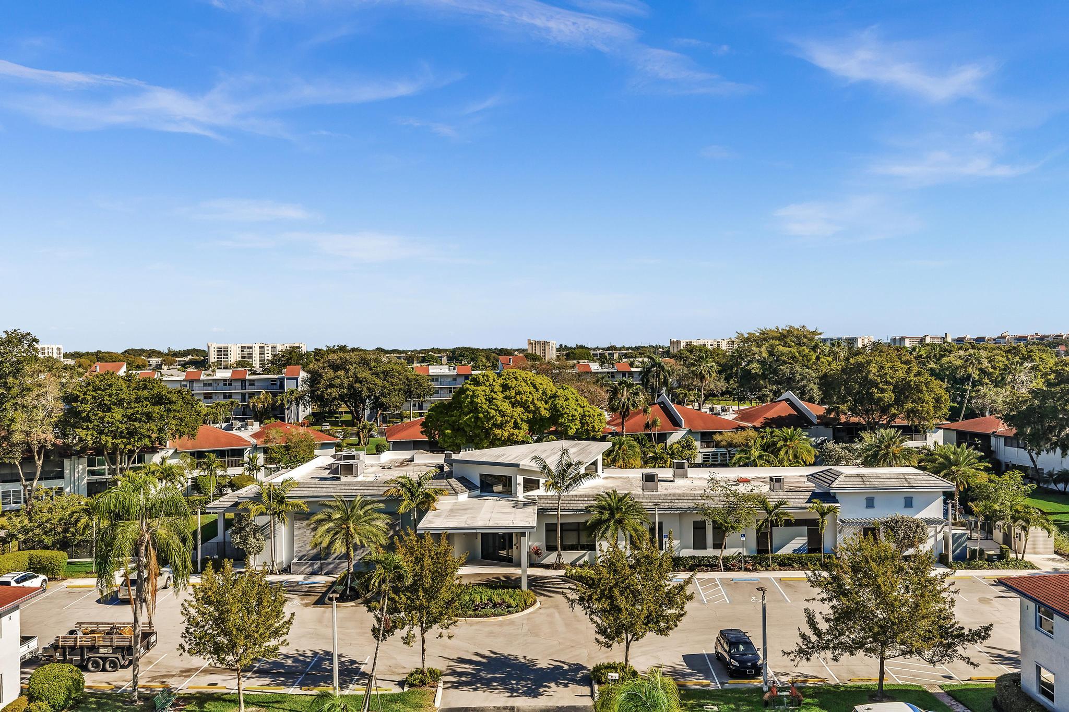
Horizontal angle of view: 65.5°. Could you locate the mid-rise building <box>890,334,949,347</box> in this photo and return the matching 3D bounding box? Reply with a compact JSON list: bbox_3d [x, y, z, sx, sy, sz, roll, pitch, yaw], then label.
[{"bbox_3d":[437.581,-11.695,942.727,78.000,22.000,19.000,-1,1,-30],"label":"mid-rise building"}]

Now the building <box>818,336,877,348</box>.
[{"bbox_3d":[316.761,-7.743,853.031,25.000,22.200,61.000,-1,1,-25],"label":"building"}]

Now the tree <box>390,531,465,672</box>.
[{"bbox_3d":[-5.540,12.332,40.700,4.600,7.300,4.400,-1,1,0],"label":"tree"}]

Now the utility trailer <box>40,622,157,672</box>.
[{"bbox_3d":[-23.050,15.265,43.600,5.600,1.820,2.250,-1,1,-1],"label":"utility trailer"}]

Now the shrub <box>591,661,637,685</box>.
[{"bbox_3d":[3.874,15.232,40.600,2.200,0.850,1.800,-1,1,-3],"label":"shrub"}]

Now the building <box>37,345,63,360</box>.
[{"bbox_3d":[-330.048,3.143,566.000,17.000,21.400,22.000,-1,1,-30],"label":"building"}]

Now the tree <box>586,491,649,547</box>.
[{"bbox_3d":[5.684,12.608,57.469,4.333,6.490,4.333,-1,1,2],"label":"tree"}]

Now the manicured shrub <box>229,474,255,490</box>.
[{"bbox_3d":[-33.146,14.658,94.497,2.976,2.343,2.700,-1,1,2],"label":"manicured shrub"}]

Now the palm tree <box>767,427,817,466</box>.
[{"bbox_3d":[27.854,11.458,89.968,5.425,7.535,5.425,-1,1,2],"label":"palm tree"}]

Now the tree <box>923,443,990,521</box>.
[{"bbox_3d":[38.078,11.611,75.096,6.114,7.363,6.114,-1,1,2],"label":"tree"}]

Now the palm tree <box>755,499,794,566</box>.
[{"bbox_3d":[17.386,12.851,60.200,2.800,4.950,2.800,-1,1,-3],"label":"palm tree"}]

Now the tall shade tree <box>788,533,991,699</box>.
[{"bbox_3d":[16.520,12.113,38.746,9.280,7.694,8.800,-1,1,2],"label":"tall shade tree"}]

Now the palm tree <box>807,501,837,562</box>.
[{"bbox_3d":[20.867,12.915,60.300,2.200,4.750,2.200,-1,1,-3],"label":"palm tree"}]

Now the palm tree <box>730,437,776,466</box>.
[{"bbox_3d":[23.379,11.878,89.000,5.000,6.400,5.000,-1,1,-3],"label":"palm tree"}]

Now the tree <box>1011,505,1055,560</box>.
[{"bbox_3d":[37.482,13.350,62.515,3.330,4.199,3.000,-1,1,2],"label":"tree"}]

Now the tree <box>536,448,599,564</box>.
[{"bbox_3d":[2.367,11.116,61.200,4.600,8.700,4.400,-1,1,-3],"label":"tree"}]

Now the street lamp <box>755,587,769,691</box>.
[{"bbox_3d":[10.770,13.367,39.300,0.500,4.850,0.650,-1,1,0],"label":"street lamp"}]

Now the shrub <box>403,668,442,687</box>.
[{"bbox_3d":[-5.465,15.622,40.600,1.800,0.750,1.550,-1,1,0],"label":"shrub"}]

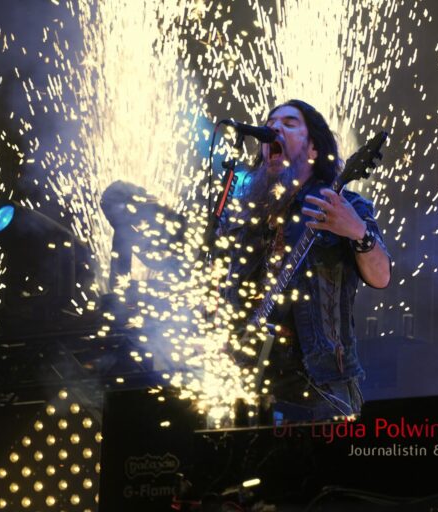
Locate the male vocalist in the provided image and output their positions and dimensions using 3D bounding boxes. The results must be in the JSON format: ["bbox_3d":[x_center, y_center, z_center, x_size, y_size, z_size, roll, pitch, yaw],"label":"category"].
[{"bbox_3d":[0.263,0.364,9.085,0.460,1.680,0.620,4,-6,-44],"label":"male vocalist"}]

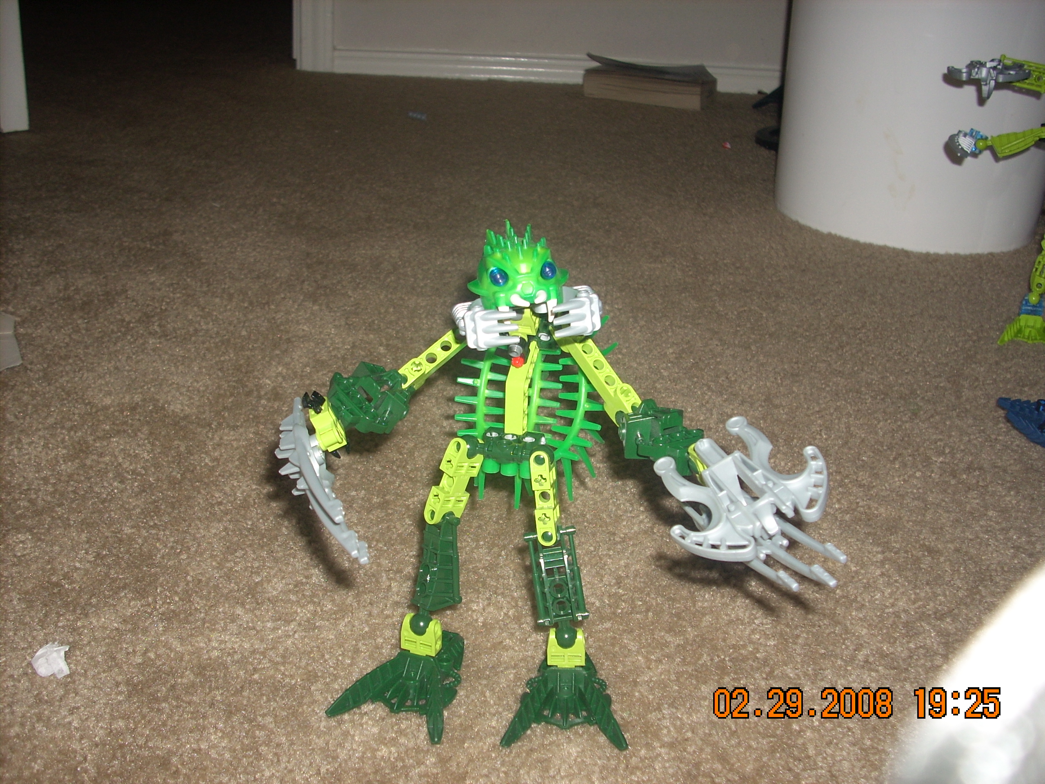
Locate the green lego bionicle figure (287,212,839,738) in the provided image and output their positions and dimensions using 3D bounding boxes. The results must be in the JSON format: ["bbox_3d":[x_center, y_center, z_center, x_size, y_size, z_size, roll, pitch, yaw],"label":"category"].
[{"bbox_3d":[0.018,0.031,0.446,0.211,0.193,0.116,6,22,6],"label":"green lego bionicle figure"}]

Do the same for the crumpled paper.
[{"bbox_3d":[-0.196,0.111,0.464,0.016,0.009,0.013,-7,24,-24],"label":"crumpled paper"}]

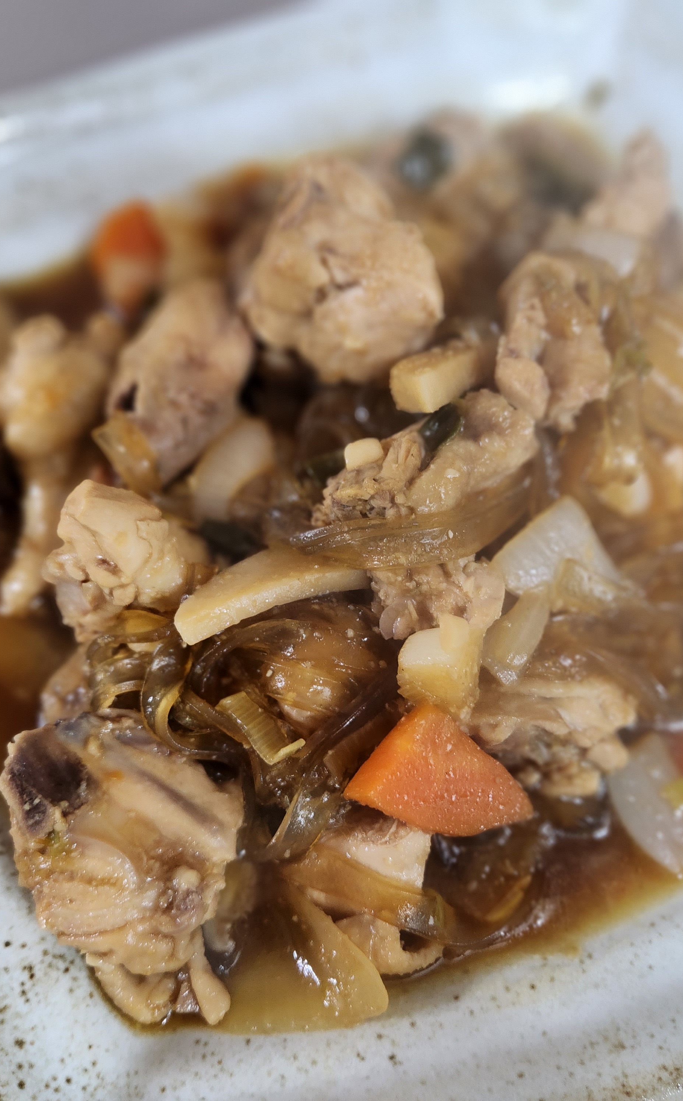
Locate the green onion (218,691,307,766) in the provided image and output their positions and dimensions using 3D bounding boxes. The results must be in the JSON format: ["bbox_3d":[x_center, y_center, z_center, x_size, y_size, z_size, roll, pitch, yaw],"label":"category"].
[{"bbox_3d":[-0.020,0.043,0.237,0.018,0.007,0.011,43,74,14],"label":"green onion"}]

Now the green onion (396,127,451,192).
[{"bbox_3d":[0.024,-0.114,0.285,0.015,0.009,0.015,7,69,2],"label":"green onion"}]

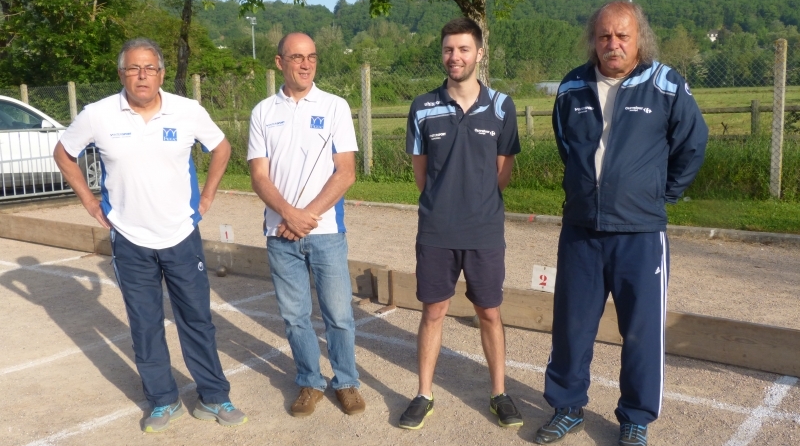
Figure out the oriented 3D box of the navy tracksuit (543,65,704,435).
[{"bbox_3d":[0.928,0.102,3.358,0.600,1.509,0.420,4,10,31],"label":"navy tracksuit"}]

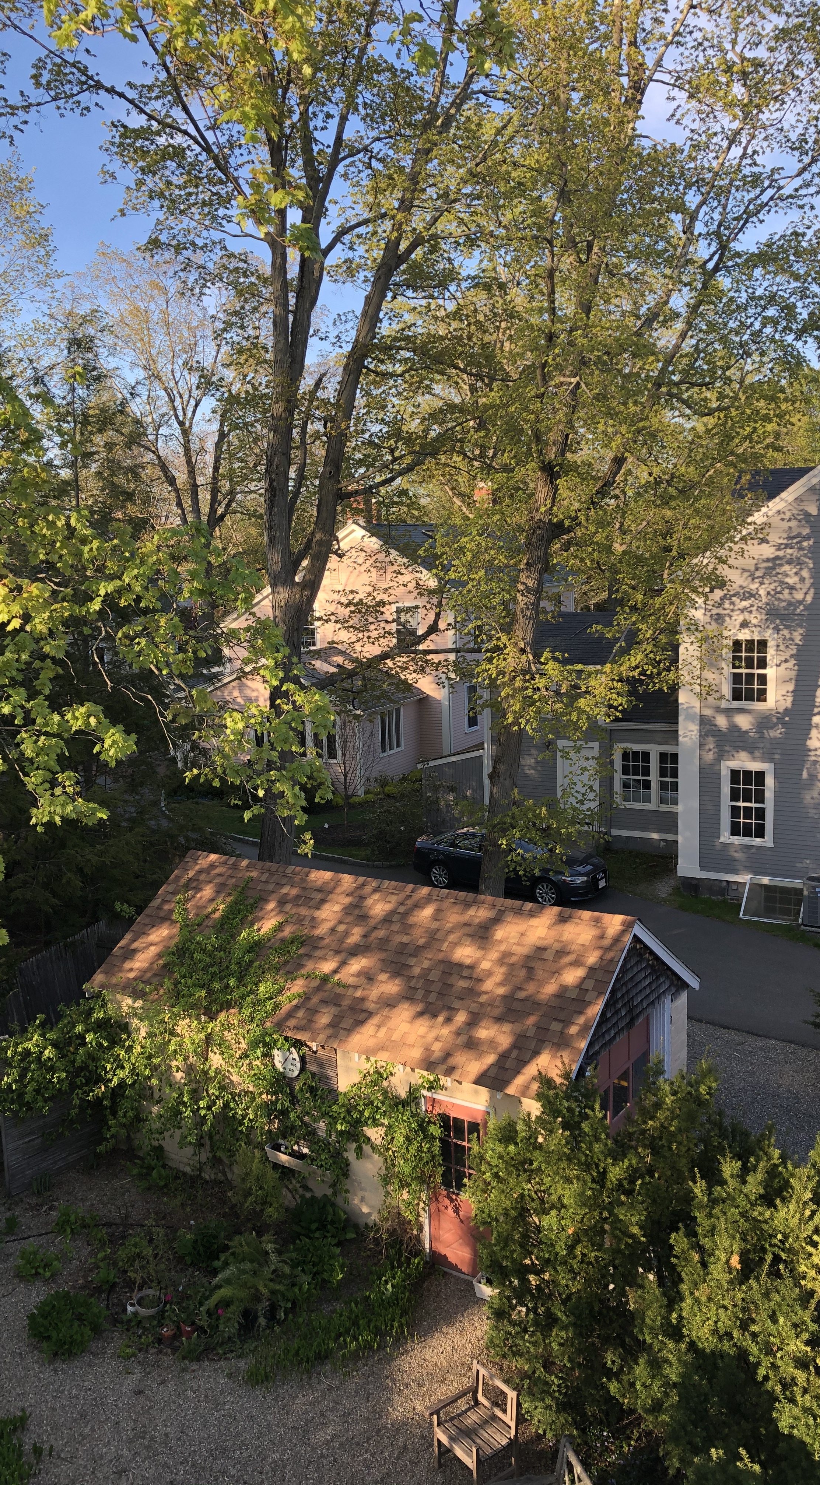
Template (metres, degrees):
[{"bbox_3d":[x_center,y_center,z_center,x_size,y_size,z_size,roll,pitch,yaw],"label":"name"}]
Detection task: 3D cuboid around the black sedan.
[{"bbox_3d":[2.362,2.779,28.793,4.930,1.460,1.870,5,11,35],"label":"black sedan"}]

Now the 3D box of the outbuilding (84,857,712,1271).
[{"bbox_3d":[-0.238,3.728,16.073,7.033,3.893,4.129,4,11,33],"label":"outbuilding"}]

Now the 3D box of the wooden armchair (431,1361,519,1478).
[{"bbox_3d":[0.587,6.244,10.873,0.590,0.850,0.600,-9,12,-38],"label":"wooden armchair"}]

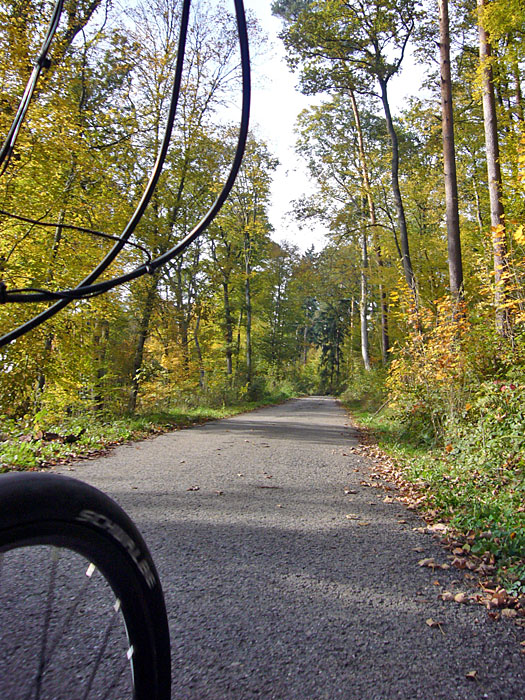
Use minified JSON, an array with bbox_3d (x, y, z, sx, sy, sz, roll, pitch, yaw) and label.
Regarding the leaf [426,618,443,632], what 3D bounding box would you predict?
[{"bbox_3d":[0.560,0.896,1.835,0.056,0.020,0.070,0,-4,0],"label":"leaf"}]

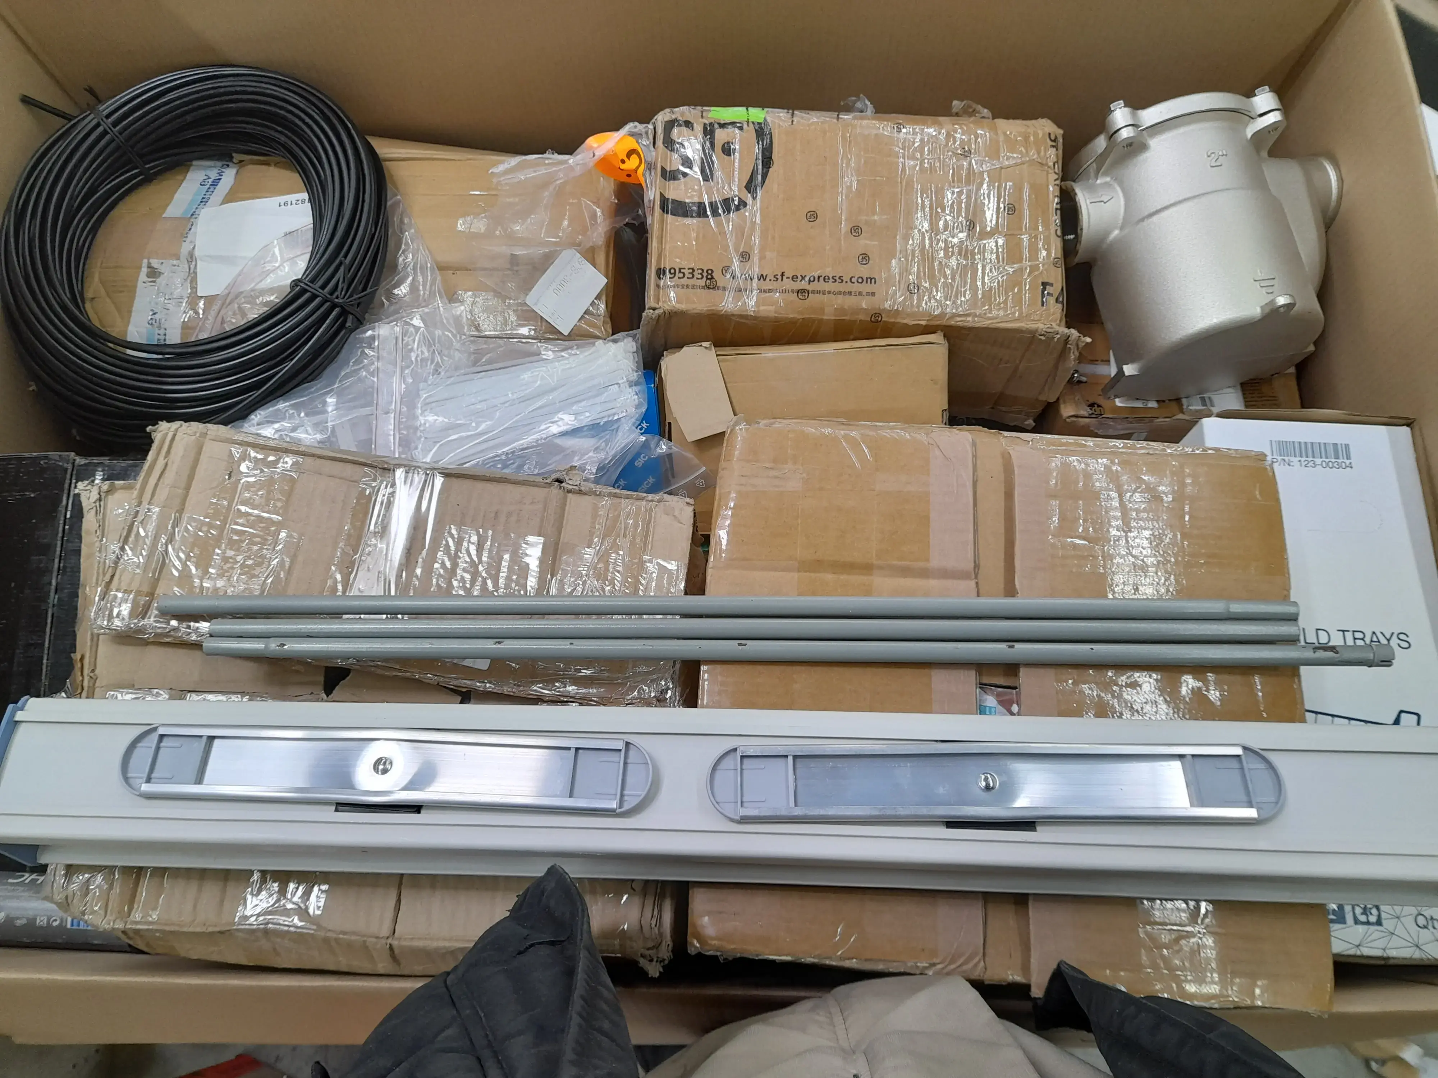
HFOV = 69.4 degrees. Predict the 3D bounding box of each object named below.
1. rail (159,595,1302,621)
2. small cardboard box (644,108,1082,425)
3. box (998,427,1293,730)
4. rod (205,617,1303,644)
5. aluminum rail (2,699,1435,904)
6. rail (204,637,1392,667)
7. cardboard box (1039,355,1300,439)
[{"bbox_3d":[-0.002,0.053,0.780,0.856,0.015,0.015,0,75,3],"label":"rail"},{"bbox_3d":[0.104,-0.220,0.862,0.310,0.175,0.175,3,75,1],"label":"small cardboard box"},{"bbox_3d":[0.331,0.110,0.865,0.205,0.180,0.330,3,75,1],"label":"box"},{"bbox_3d":[0.016,0.068,0.780,0.820,0.015,0.015,0,75,3],"label":"rod"},{"bbox_3d":[0.014,0.184,0.710,1.000,0.060,0.115,1,75,2],"label":"aluminum rail"},{"bbox_3d":[0.049,0.084,0.780,0.891,0.015,0.015,0,75,3],"label":"rail"},{"bbox_3d":[0.426,-0.162,1.028,0.225,0.120,0.150,0,75,0],"label":"cardboard box"}]

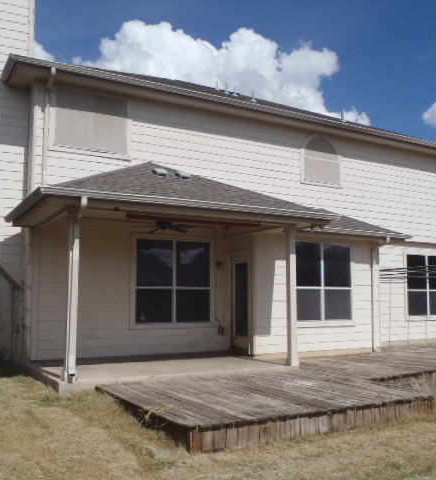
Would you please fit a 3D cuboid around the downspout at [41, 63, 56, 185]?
[{"bbox_3d":[-3.153,-2.061,9.684,0.100,2.250,0.520,3,-6,-30],"label":"downspout"}]

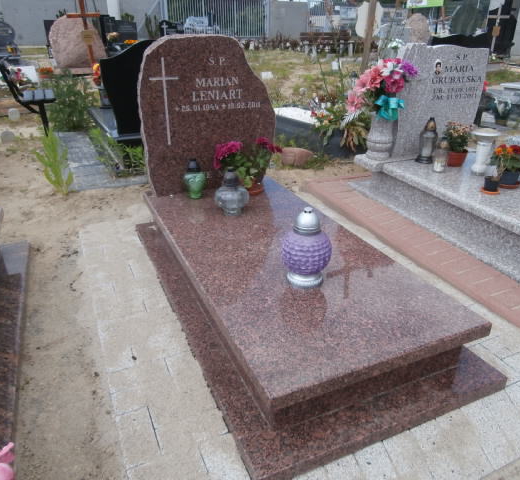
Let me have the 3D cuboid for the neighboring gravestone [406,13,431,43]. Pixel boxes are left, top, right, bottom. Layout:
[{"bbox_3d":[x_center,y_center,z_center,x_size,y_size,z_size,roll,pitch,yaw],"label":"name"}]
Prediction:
[{"bbox_3d":[4.287,-5.693,12.000,0.650,0.920,0.250,-11,27,-21],"label":"neighboring gravestone"}]

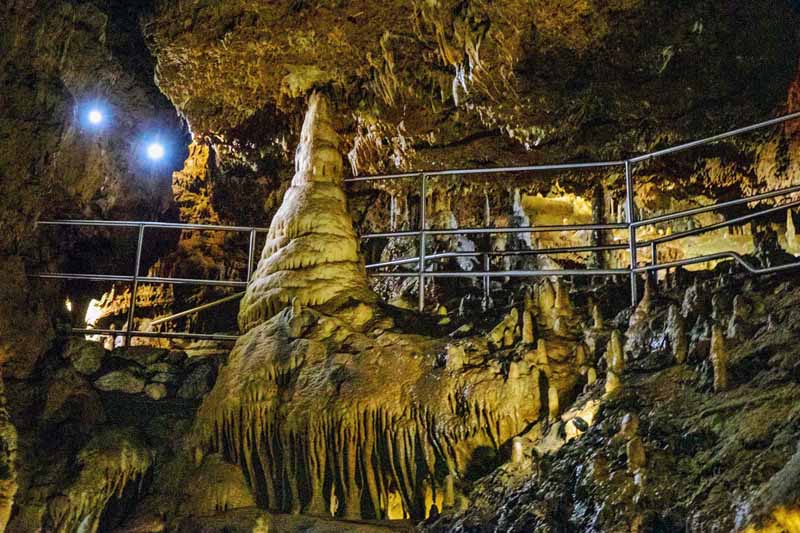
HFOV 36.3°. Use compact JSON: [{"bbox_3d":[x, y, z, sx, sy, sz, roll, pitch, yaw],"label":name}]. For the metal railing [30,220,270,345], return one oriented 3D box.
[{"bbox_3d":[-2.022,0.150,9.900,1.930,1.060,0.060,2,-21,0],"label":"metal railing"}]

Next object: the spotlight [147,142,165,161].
[{"bbox_3d":[-2.241,-1.054,11.200,0.160,0.160,0.160,7,-10,-12],"label":"spotlight"}]

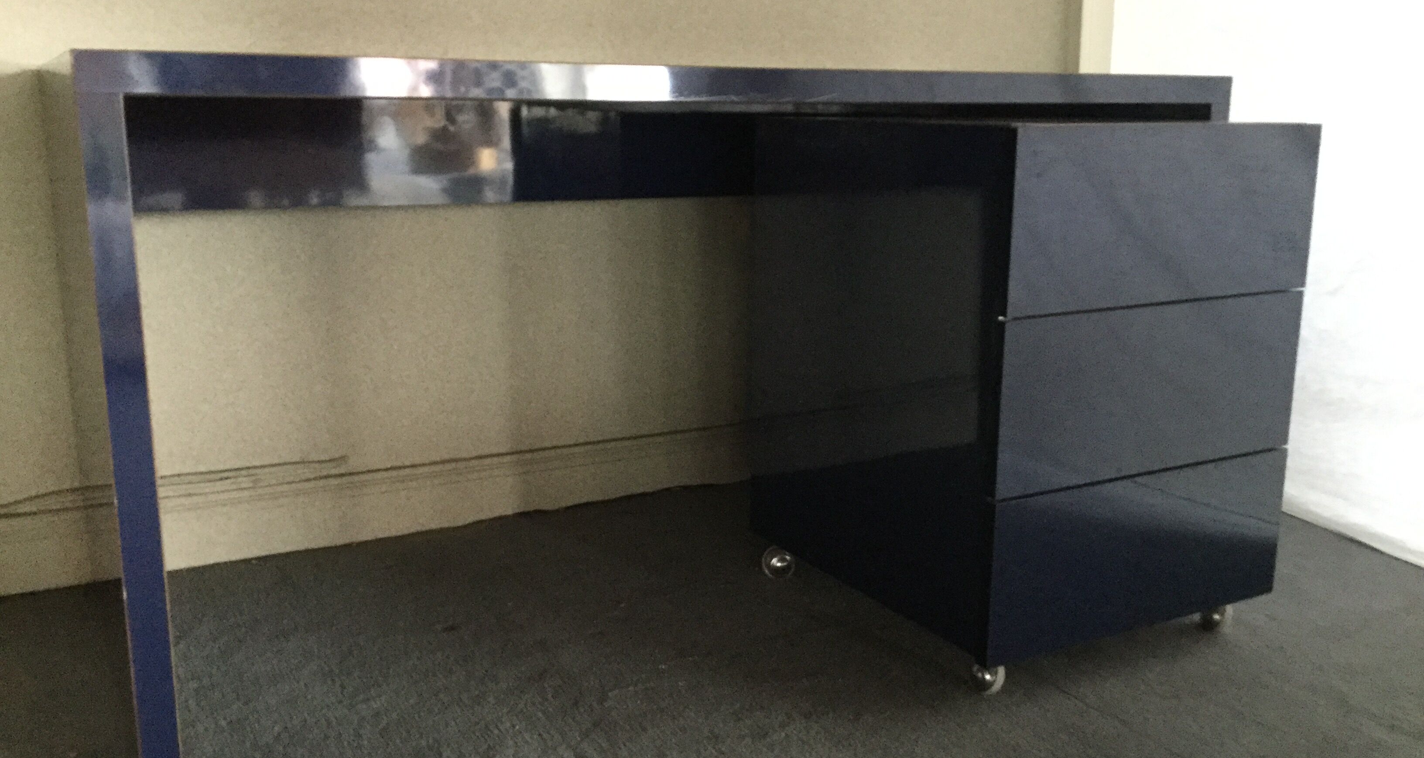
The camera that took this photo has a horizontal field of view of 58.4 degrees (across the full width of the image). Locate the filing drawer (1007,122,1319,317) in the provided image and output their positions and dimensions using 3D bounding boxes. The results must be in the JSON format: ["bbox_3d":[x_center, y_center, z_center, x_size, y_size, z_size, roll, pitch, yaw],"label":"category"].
[{"bbox_3d":[0.419,-0.238,1.700,0.494,0.203,0.500,-6,14,-28],"label":"filing drawer"}]

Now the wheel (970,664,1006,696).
[{"bbox_3d":[0.334,0.354,1.543,0.050,0.056,0.050,-6,14,-28],"label":"wheel"}]

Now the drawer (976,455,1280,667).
[{"bbox_3d":[0.416,0.165,1.788,0.494,0.199,0.500,-6,14,-28],"label":"drawer"}]

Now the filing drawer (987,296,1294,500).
[{"bbox_3d":[0.418,-0.036,1.744,0.494,0.203,0.500,-6,14,-28],"label":"filing drawer"}]

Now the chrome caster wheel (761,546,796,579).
[{"bbox_3d":[0.101,0.272,1.915,0.050,0.056,0.050,-6,14,-28],"label":"chrome caster wheel"}]

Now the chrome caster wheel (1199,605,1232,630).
[{"bbox_3d":[0.689,0.315,1.740,0.050,0.056,0.050,-6,14,-28],"label":"chrome caster wheel"}]

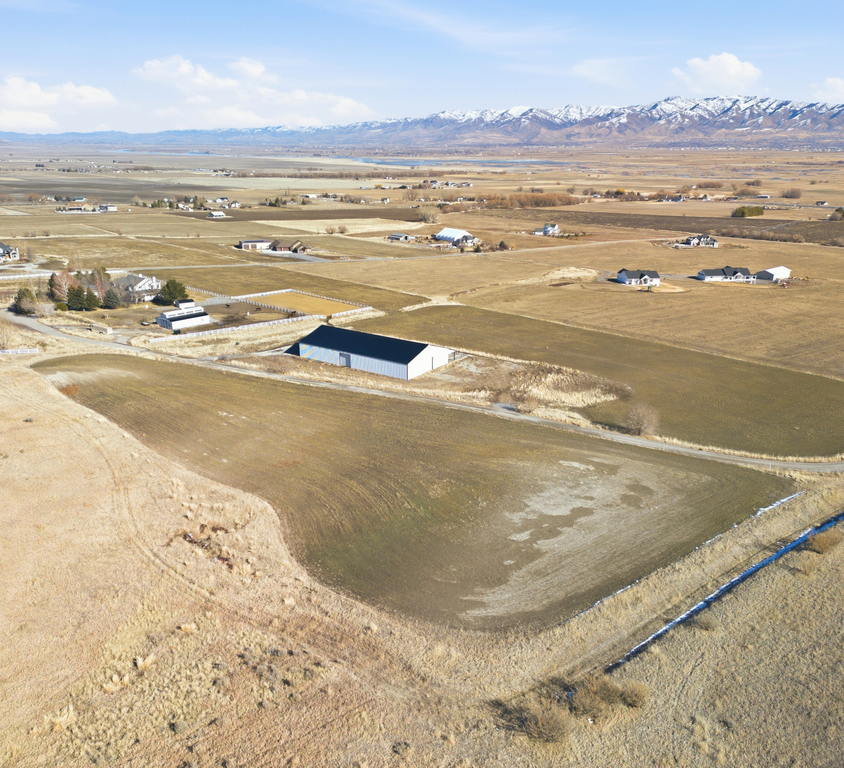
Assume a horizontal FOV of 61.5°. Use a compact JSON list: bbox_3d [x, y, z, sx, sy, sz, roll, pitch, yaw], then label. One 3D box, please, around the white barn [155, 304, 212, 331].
[{"bbox_3d":[-102.152,-28.587,303.899,13.361,6.088,17.206,18,26,41],"label":"white barn"}]

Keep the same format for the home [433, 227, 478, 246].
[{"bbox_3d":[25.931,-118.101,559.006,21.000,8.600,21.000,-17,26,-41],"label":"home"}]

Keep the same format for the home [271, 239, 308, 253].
[{"bbox_3d":[-93.563,-96.771,499.584,23.500,6.600,14.000,-7,20,-19],"label":"home"}]

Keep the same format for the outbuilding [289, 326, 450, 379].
[{"bbox_3d":[-16.224,-13.874,257.409,47.880,9.272,29.488,13,23,32],"label":"outbuilding"}]

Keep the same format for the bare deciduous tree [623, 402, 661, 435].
[{"bbox_3d":[59.406,9.432,191.045,9.000,9.200,9.000,0,19,0],"label":"bare deciduous tree"}]

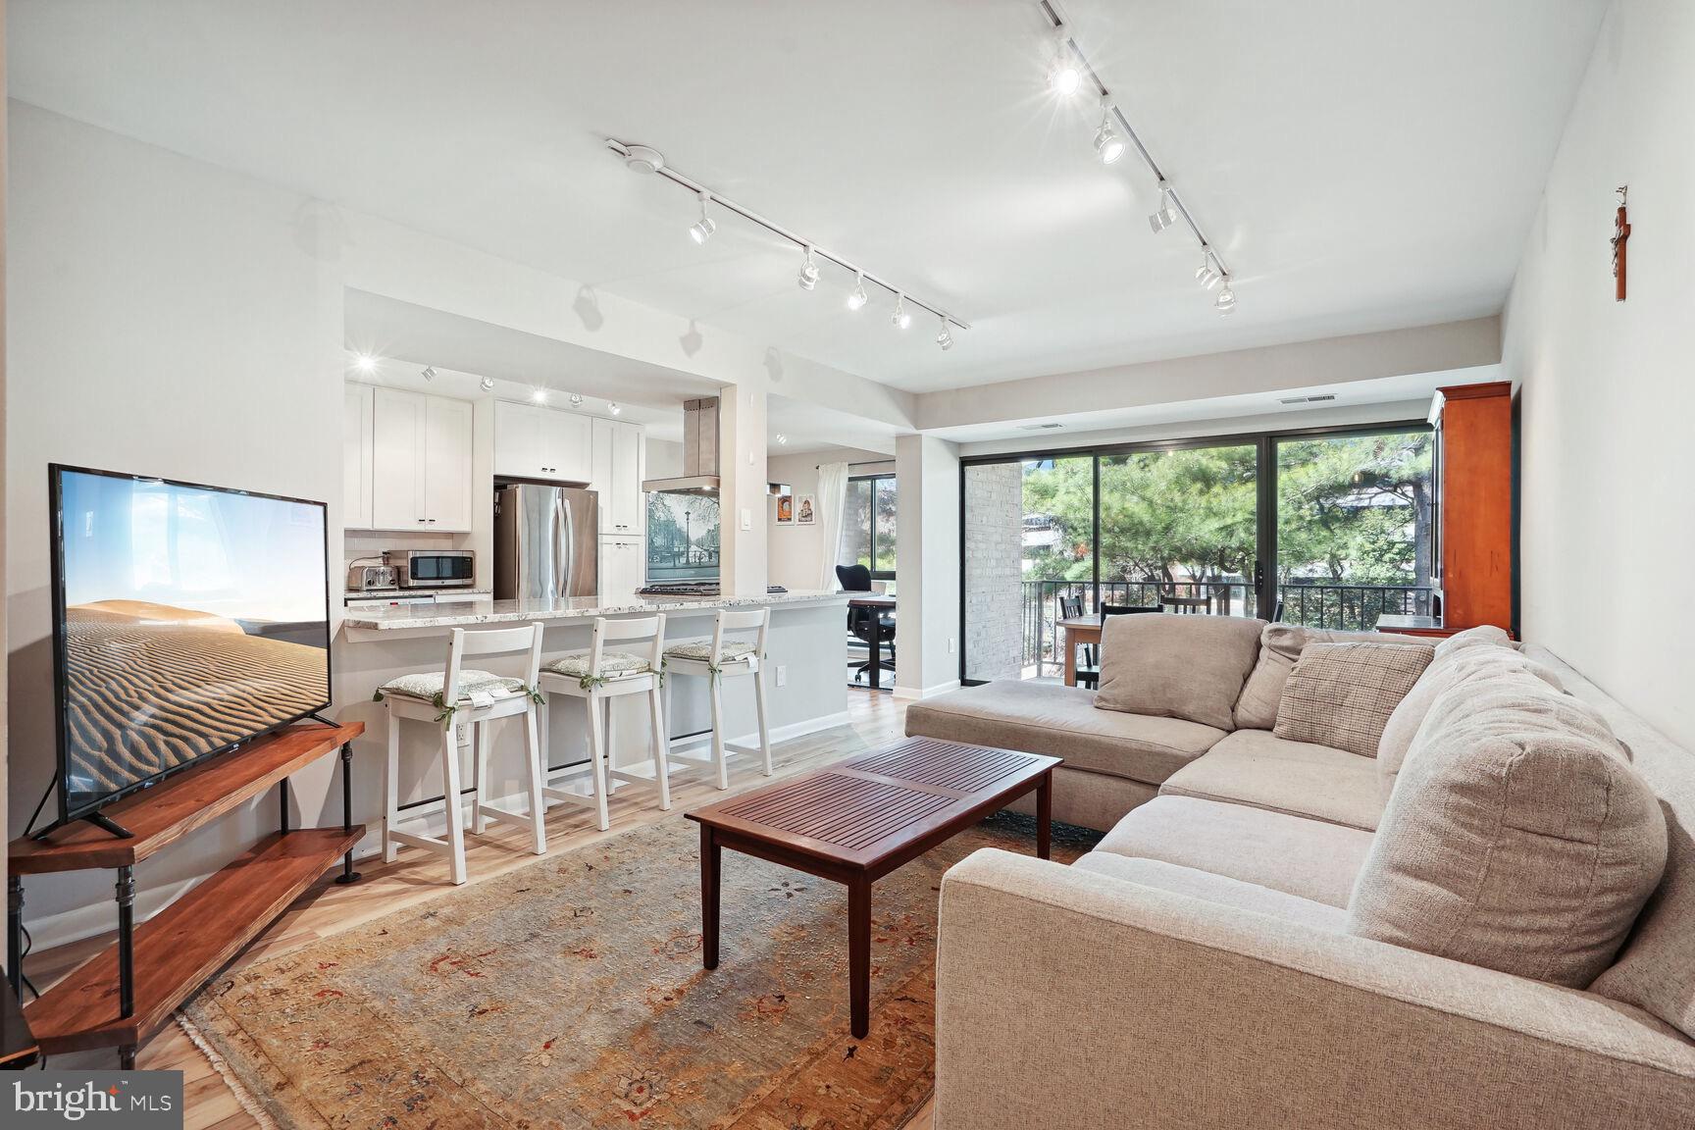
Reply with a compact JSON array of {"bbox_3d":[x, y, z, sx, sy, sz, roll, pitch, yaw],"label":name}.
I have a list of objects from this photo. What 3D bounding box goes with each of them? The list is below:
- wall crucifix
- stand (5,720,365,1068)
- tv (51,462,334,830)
[{"bbox_3d":[1.603,-0.660,1.565,0.036,0.240,0.105,1,1,37],"label":"wall crucifix"},{"bbox_3d":[-1.745,0.852,2.111,0.290,0.548,1.220,0,1,-13],"label":"stand"},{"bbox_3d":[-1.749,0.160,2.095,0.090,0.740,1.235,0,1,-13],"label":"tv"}]

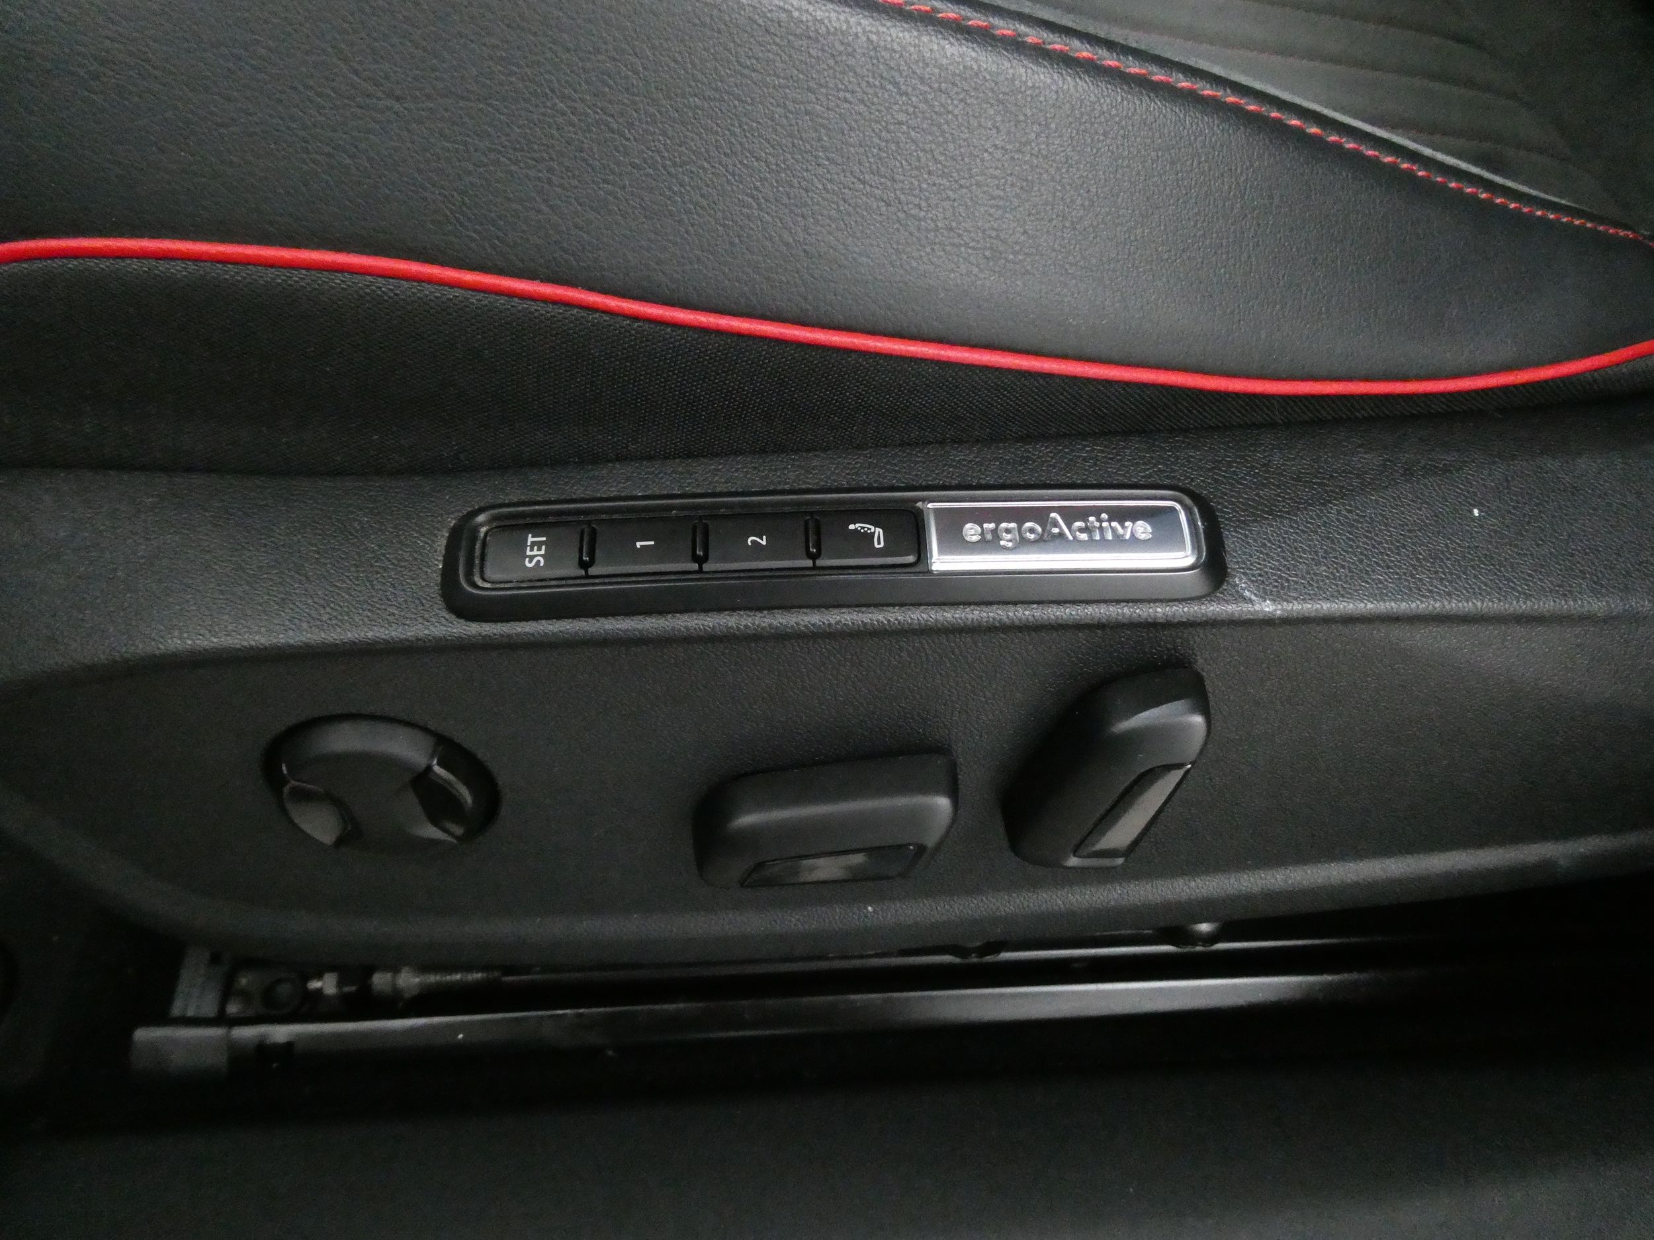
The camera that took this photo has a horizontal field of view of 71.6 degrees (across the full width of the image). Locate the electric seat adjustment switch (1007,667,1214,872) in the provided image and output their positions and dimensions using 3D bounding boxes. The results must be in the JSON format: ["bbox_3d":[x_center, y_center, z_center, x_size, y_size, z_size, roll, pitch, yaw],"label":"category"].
[{"bbox_3d":[0.064,0.036,0.265,0.025,0.054,0.019,13,43,-13],"label":"electric seat adjustment switch"}]

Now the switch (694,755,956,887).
[{"bbox_3d":[0.000,0.050,0.278,0.062,0.025,0.019,-6,45,5],"label":"switch"}]

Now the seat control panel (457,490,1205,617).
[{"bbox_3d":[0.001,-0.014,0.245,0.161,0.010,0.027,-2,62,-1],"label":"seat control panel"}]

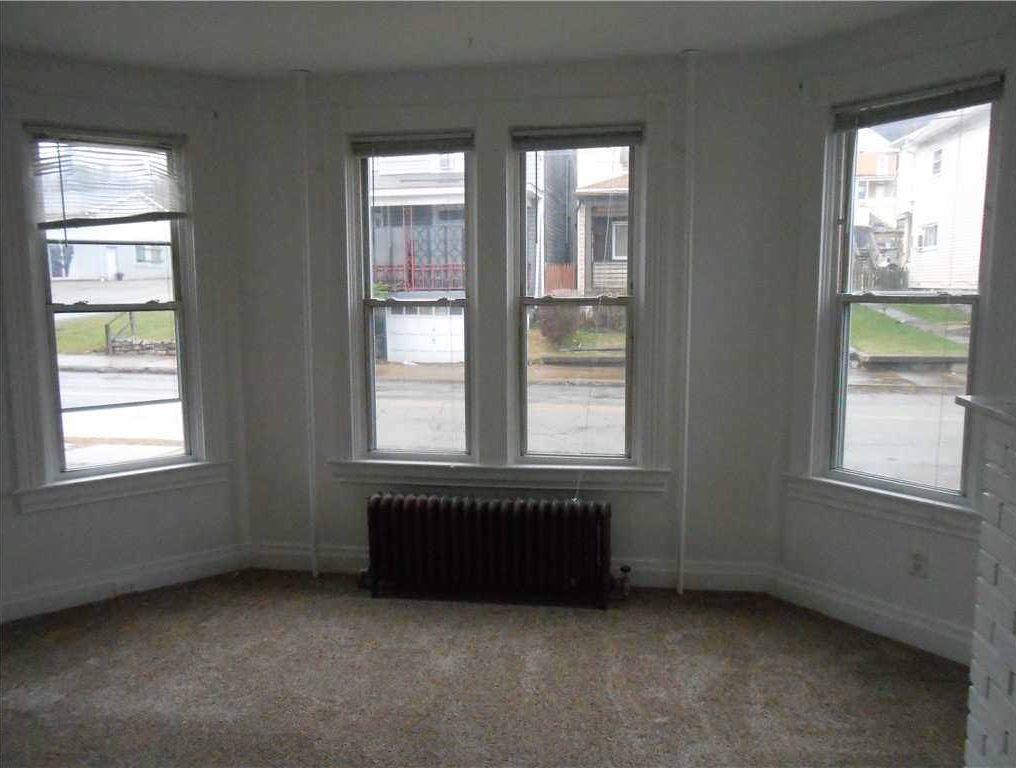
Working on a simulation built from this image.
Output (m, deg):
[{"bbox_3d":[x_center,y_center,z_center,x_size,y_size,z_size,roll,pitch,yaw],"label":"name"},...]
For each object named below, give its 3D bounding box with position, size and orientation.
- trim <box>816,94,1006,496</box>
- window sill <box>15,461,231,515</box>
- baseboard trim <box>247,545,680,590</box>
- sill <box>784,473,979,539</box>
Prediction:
[{"bbox_3d":[1.772,-0.413,3.442,0.100,1.710,0.670,-6,9,-37],"label":"trim"},{"bbox_3d":[-1.897,0.507,3.882,0.975,0.105,0.120,-6,9,-37],"label":"window sill"},{"bbox_3d":[-0.259,0.971,4.129,2.380,0.143,0.035,1,7,8],"label":"baseboard trim"},{"bbox_3d":[1.672,0.541,3.403,0.120,0.110,0.975,-6,9,-38],"label":"sill"}]

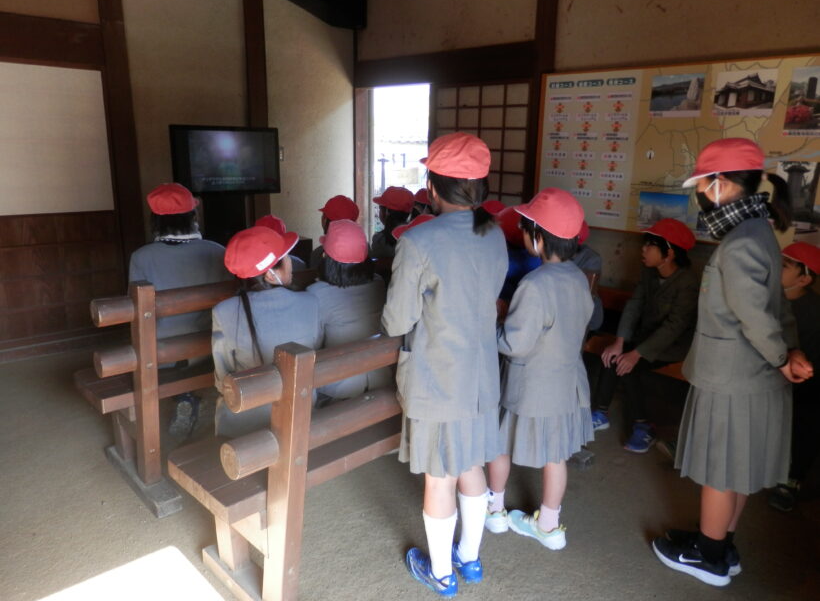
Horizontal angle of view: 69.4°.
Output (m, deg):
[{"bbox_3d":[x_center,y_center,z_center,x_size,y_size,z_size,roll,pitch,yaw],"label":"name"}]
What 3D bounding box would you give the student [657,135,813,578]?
[{"bbox_3d":[1.064,0.229,1.901,0.380,1.435,0.380,11,17,34],"label":"student"}]

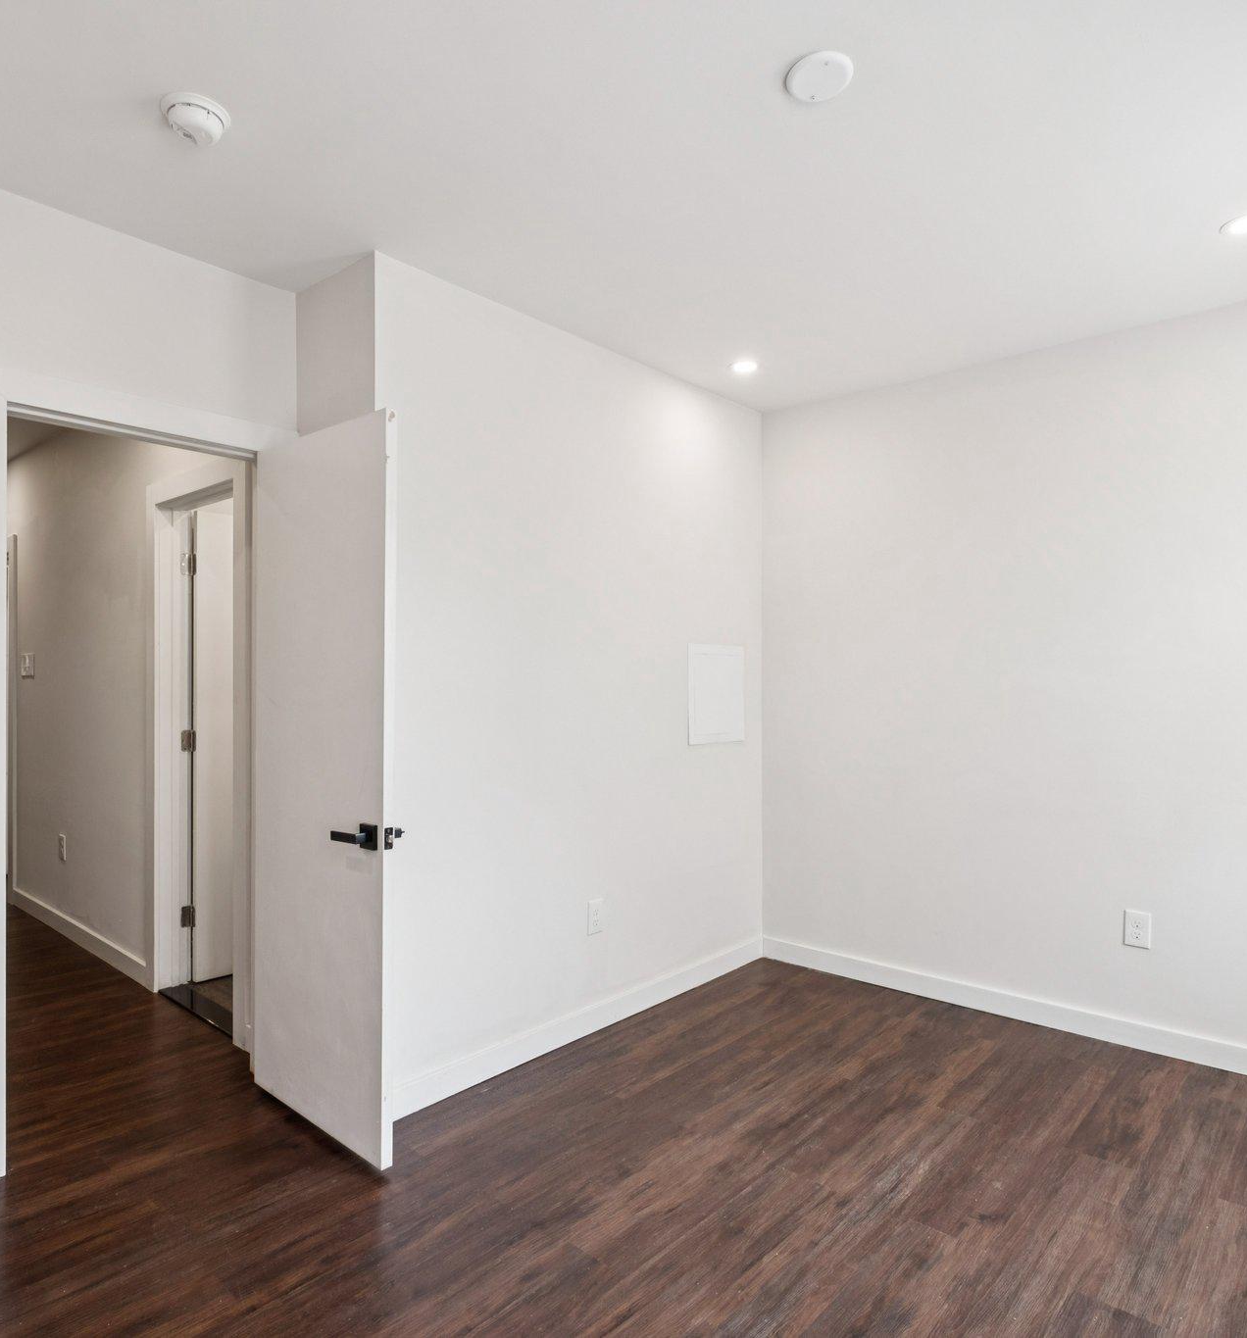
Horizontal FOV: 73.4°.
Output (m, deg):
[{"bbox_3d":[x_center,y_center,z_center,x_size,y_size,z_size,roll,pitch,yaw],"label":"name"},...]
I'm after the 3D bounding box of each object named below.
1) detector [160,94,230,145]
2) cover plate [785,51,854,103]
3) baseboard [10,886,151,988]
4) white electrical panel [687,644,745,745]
[{"bbox_3d":[-0.924,-1.185,1.813,0.138,0.041,0.138,0,0,0],"label":"detector"},{"bbox_3d":[0.397,-1.199,1.699,0.139,0.018,0.139,0,0,0],"label":"cover plate"},{"bbox_3d":[-2.728,1.301,4.150,2.018,0.097,0.016,0,0,40],"label":"baseboard"},{"bbox_3d":[0.425,0.110,3.677,0.022,0.431,0.419,0,0,42],"label":"white electrical panel"}]

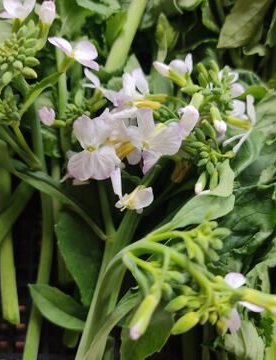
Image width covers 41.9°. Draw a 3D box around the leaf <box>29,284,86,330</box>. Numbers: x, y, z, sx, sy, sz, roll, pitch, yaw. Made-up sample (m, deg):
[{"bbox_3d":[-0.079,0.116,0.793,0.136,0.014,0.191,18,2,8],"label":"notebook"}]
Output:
[{"bbox_3d":[-0.055,0.087,0.245,0.043,0.009,0.020,37,75,4],"label":"leaf"}]

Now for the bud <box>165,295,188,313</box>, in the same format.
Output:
[{"bbox_3d":[0.018,0.058,0.170,0.011,0.006,0.006,-31,90,-9],"label":"bud"}]

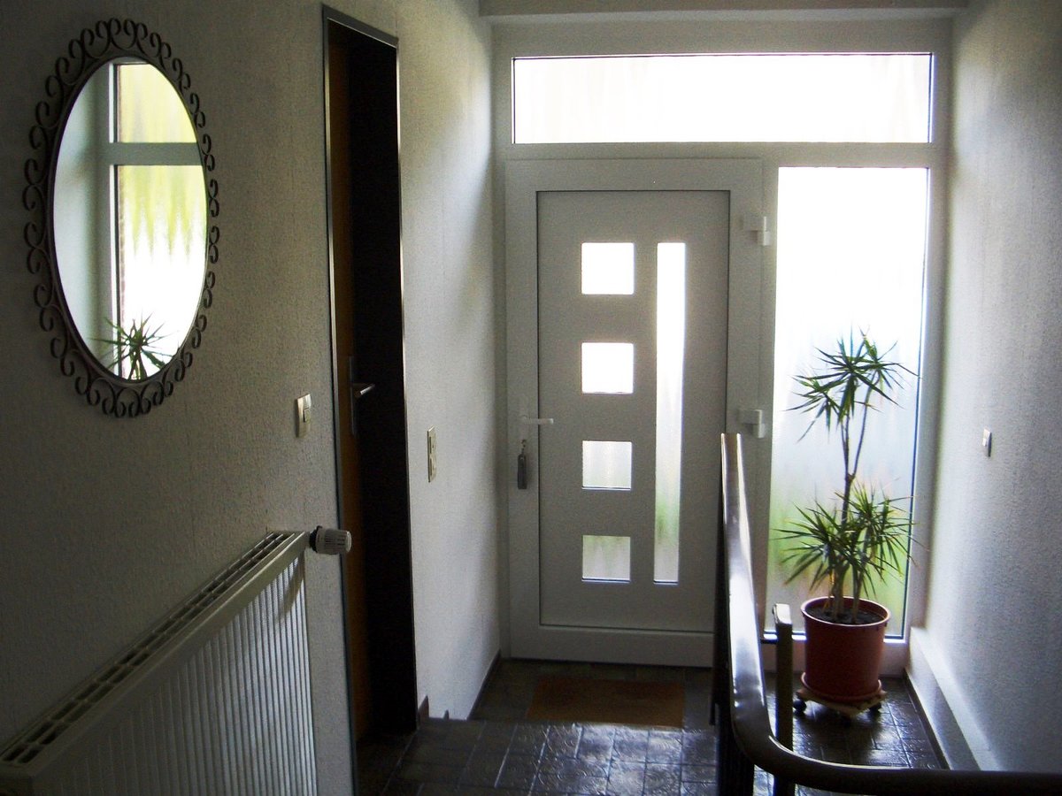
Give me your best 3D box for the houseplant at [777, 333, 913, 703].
[{"bbox_3d":[1.177,0.425,3.992,0.520,1.380,0.500,1,11,9],"label":"houseplant"}]

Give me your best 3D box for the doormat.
[{"bbox_3d":[0.299,1.192,4.231,0.600,0.016,0.400,1,11,9],"label":"doormat"}]

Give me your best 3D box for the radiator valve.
[{"bbox_3d":[-0.383,0.274,2.042,0.085,0.054,0.050,1,11,9],"label":"radiator valve"}]

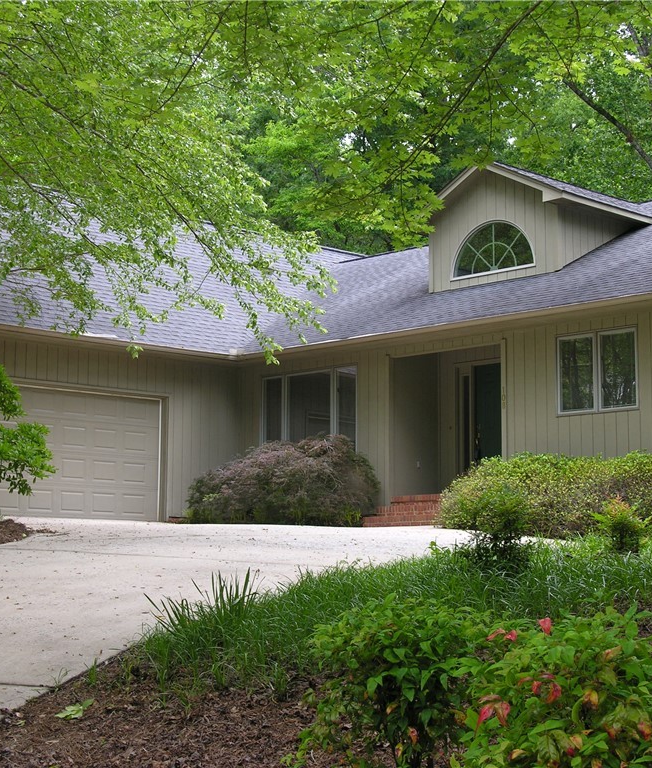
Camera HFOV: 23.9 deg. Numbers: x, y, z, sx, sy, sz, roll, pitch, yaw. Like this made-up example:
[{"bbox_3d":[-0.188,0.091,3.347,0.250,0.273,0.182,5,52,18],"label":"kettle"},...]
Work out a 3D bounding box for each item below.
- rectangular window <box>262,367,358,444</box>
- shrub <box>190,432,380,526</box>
[{"bbox_3d":[-0.334,0.551,26.740,0.120,1.530,2.433,8,-10,-44],"label":"rectangular window"},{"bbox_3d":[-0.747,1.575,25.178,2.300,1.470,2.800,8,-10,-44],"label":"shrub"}]

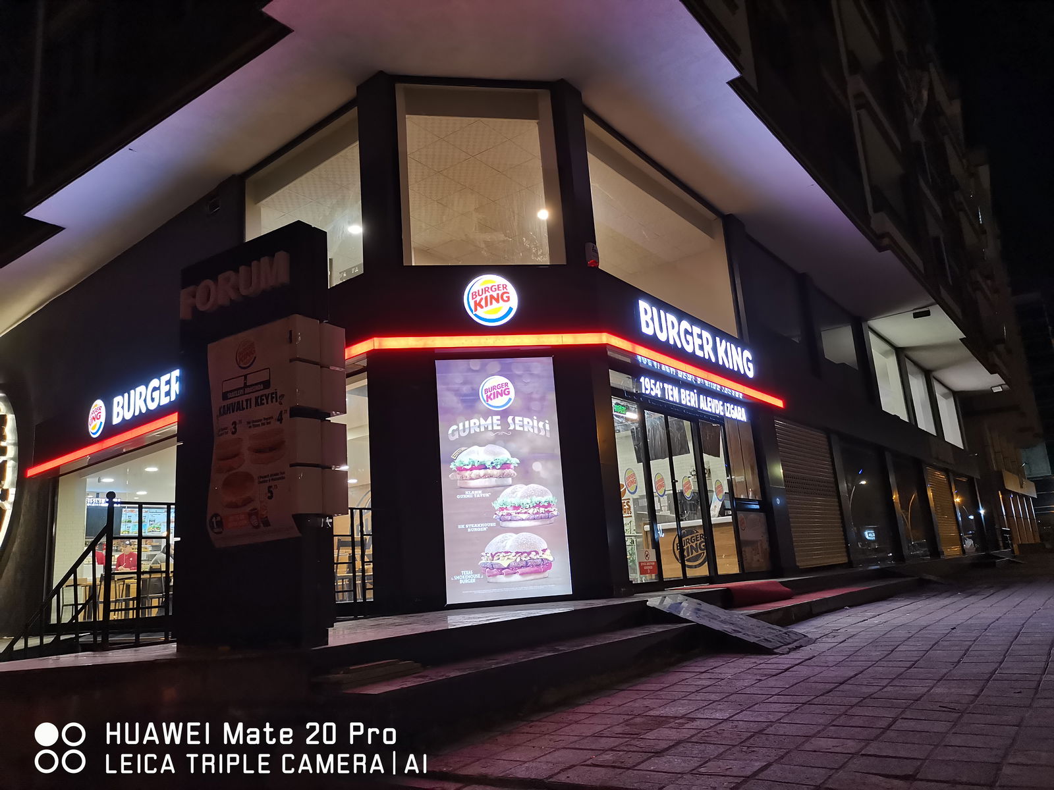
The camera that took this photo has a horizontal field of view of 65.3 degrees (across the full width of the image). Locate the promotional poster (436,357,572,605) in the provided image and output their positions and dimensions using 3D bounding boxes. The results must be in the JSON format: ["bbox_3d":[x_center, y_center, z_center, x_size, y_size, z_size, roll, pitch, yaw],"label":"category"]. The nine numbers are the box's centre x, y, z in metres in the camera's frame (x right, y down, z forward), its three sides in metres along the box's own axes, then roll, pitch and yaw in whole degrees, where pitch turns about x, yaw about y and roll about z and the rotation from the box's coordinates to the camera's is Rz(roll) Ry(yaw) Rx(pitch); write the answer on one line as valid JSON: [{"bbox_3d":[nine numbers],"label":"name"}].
[{"bbox_3d":[-0.266,0.883,9.084,1.360,2.688,0.080,-2,-13,-10],"label":"promotional poster"}]

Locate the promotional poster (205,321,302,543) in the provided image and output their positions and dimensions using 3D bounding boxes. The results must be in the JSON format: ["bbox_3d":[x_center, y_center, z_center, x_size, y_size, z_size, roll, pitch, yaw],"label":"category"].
[{"bbox_3d":[-1.437,0.195,4.268,0.683,1.137,0.040,-12,-15,31],"label":"promotional poster"}]

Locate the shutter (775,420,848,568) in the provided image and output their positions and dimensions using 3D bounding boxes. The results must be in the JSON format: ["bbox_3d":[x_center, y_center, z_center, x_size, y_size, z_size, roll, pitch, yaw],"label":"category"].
[{"bbox_3d":[5.446,1.889,15.450,0.080,2.572,2.879,-14,-16,35],"label":"shutter"}]

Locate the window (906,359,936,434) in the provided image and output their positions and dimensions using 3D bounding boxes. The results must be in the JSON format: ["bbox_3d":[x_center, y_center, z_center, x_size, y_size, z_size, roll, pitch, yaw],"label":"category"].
[{"bbox_3d":[12.400,0.079,25.724,0.080,2.169,2.532,-14,-16,35],"label":"window"}]

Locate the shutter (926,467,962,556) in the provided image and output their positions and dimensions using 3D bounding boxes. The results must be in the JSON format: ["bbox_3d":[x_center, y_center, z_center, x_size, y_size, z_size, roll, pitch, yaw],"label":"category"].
[{"bbox_3d":[12.994,3.625,25.408,0.080,2.672,3.253,-14,-16,35],"label":"shutter"}]

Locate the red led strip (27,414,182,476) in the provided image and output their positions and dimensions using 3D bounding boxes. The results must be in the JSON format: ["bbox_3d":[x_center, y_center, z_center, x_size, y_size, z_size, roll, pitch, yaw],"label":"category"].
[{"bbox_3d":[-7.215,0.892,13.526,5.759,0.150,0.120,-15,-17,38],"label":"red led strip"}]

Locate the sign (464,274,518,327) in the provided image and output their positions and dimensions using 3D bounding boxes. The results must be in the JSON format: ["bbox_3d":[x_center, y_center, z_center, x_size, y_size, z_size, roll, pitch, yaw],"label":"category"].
[{"bbox_3d":[-0.403,-1.099,9.337,0.616,0.626,0.120,-2,-13,-10],"label":"sign"}]

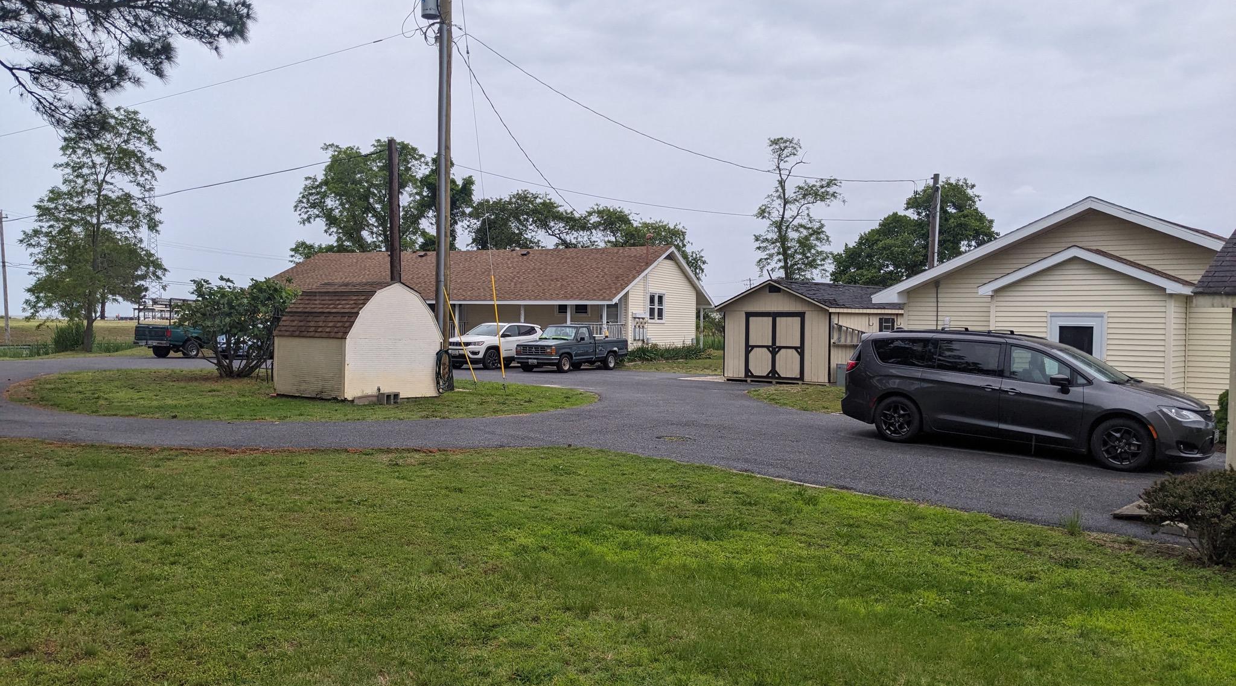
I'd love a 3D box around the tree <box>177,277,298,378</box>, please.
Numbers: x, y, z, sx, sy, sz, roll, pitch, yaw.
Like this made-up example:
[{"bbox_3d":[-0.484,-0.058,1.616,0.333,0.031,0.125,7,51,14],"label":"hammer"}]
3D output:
[{"bbox_3d":[-10.603,-0.451,27.006,3.310,2.800,3.200,0,1,-21],"label":"tree"}]

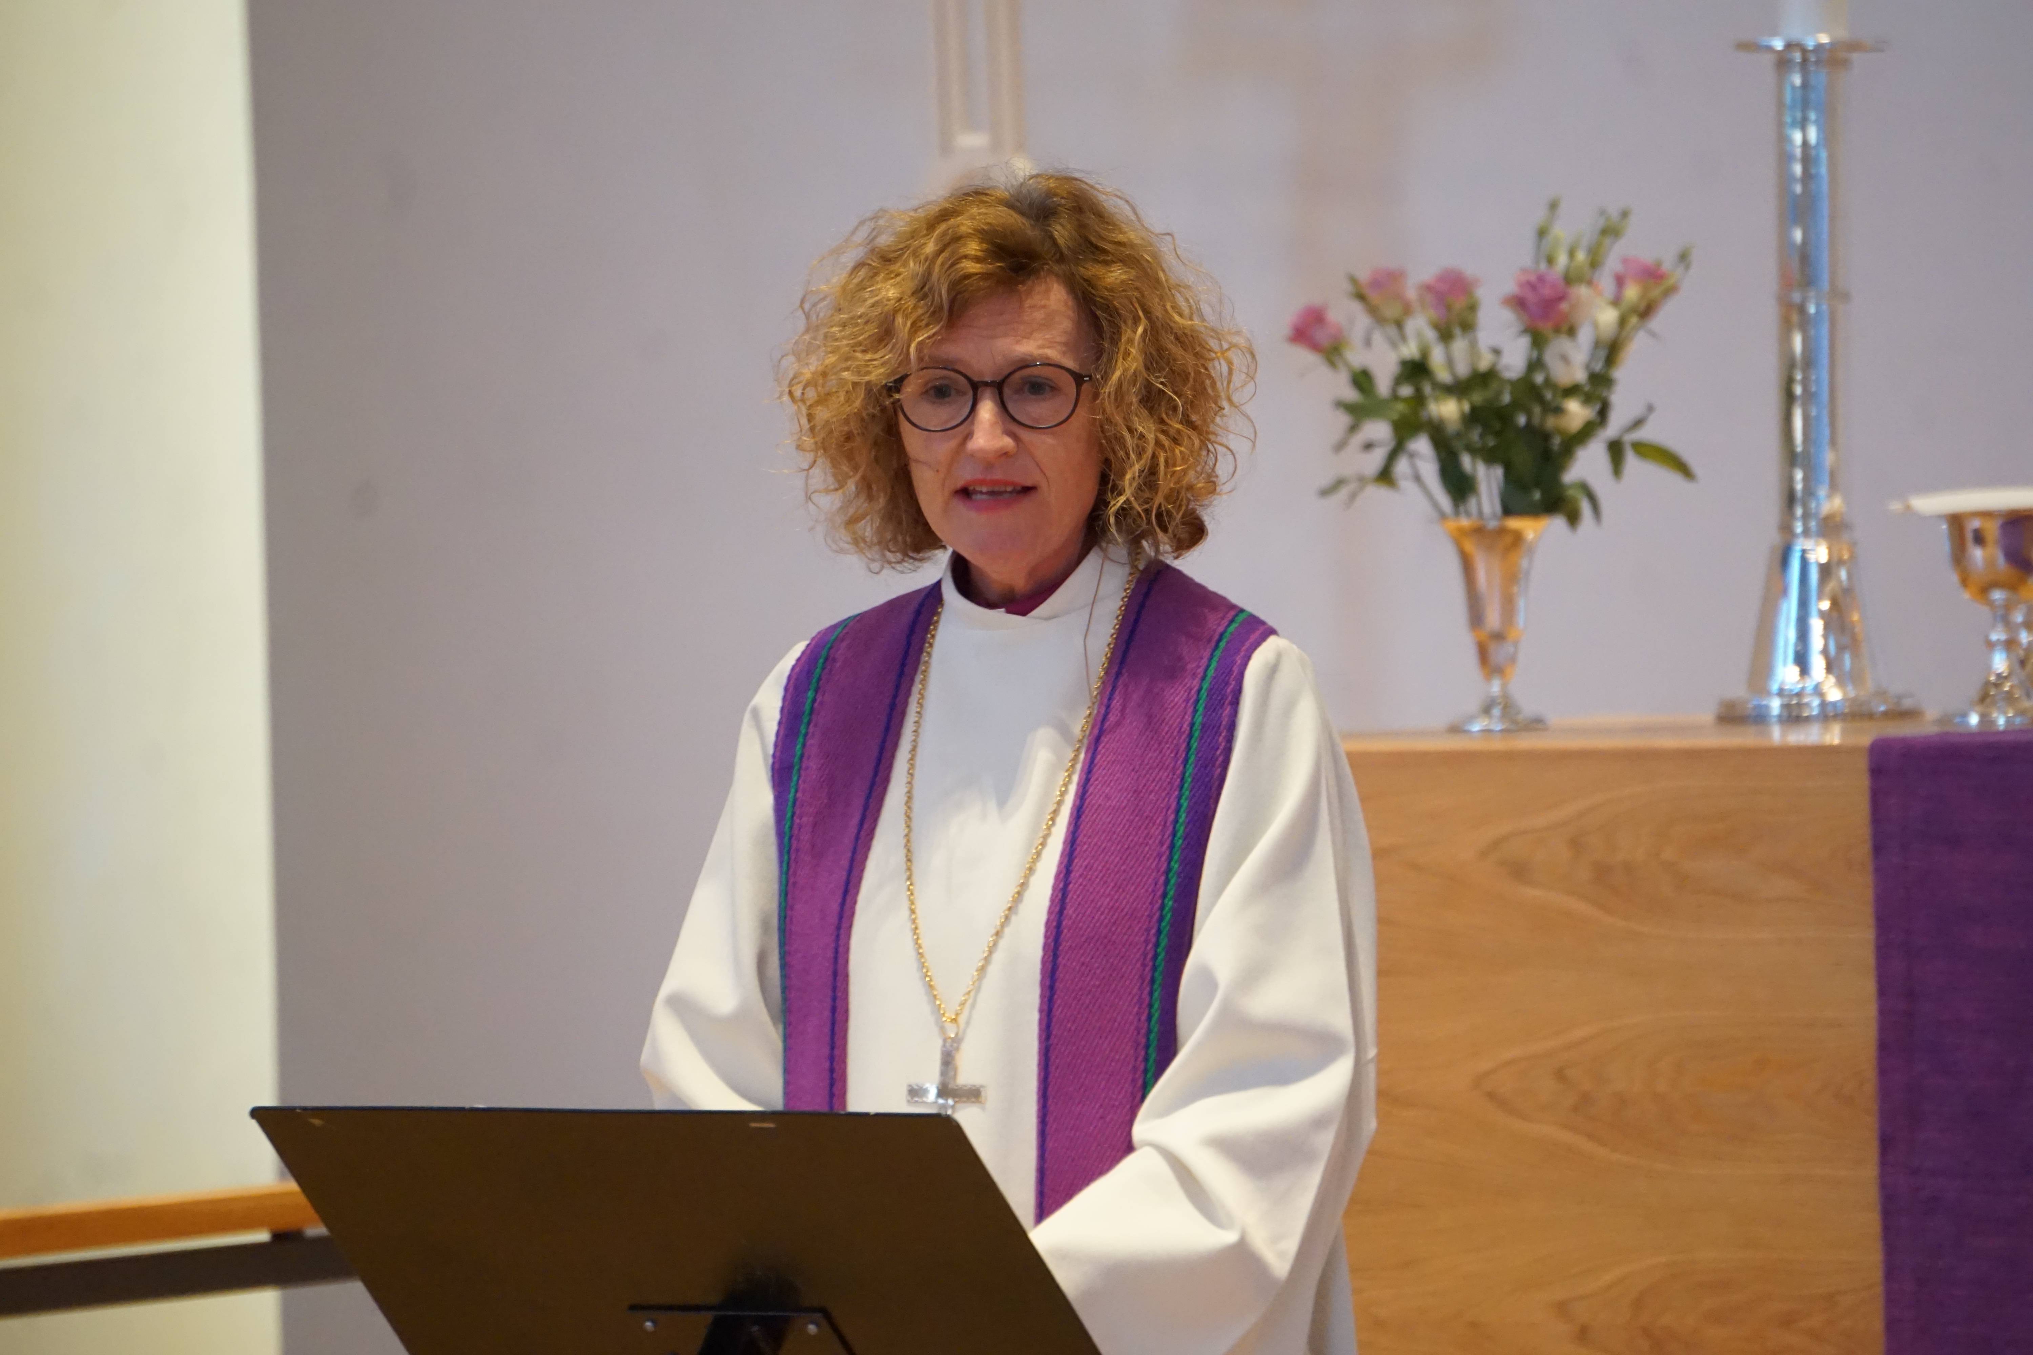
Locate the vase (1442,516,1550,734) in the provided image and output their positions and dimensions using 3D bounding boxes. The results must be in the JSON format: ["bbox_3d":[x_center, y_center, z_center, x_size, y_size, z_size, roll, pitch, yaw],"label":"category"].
[{"bbox_3d":[0.356,-0.040,13.200,0.080,0.160,0.080,-1,2,0],"label":"vase"}]

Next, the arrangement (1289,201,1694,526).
[{"bbox_3d":[0.352,-0.232,13.200,0.300,0.240,0.240,-1,2,12],"label":"arrangement"}]

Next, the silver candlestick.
[{"bbox_3d":[0.599,-0.222,13.300,0.150,0.512,0.150,-1,2,12],"label":"silver candlestick"}]

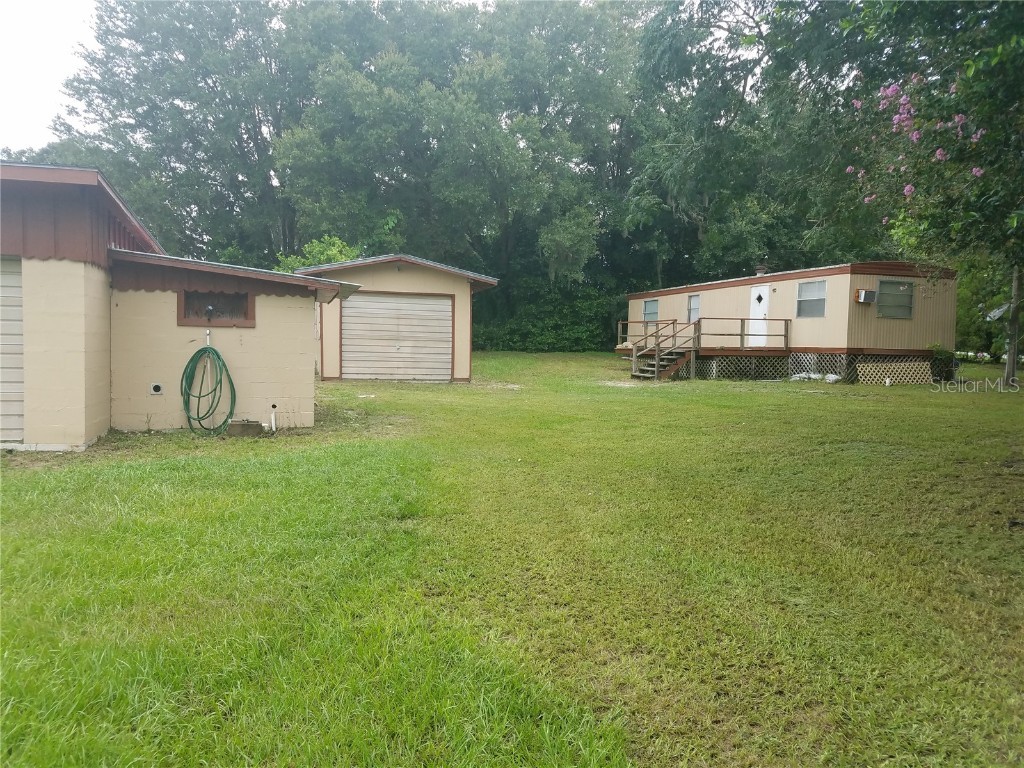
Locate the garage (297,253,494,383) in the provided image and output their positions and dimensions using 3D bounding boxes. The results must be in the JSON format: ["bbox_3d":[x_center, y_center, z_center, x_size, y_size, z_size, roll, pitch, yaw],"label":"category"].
[{"bbox_3d":[-3.648,-1.764,21.796,4.890,3.093,6.700,1,3,-16],"label":"garage"}]

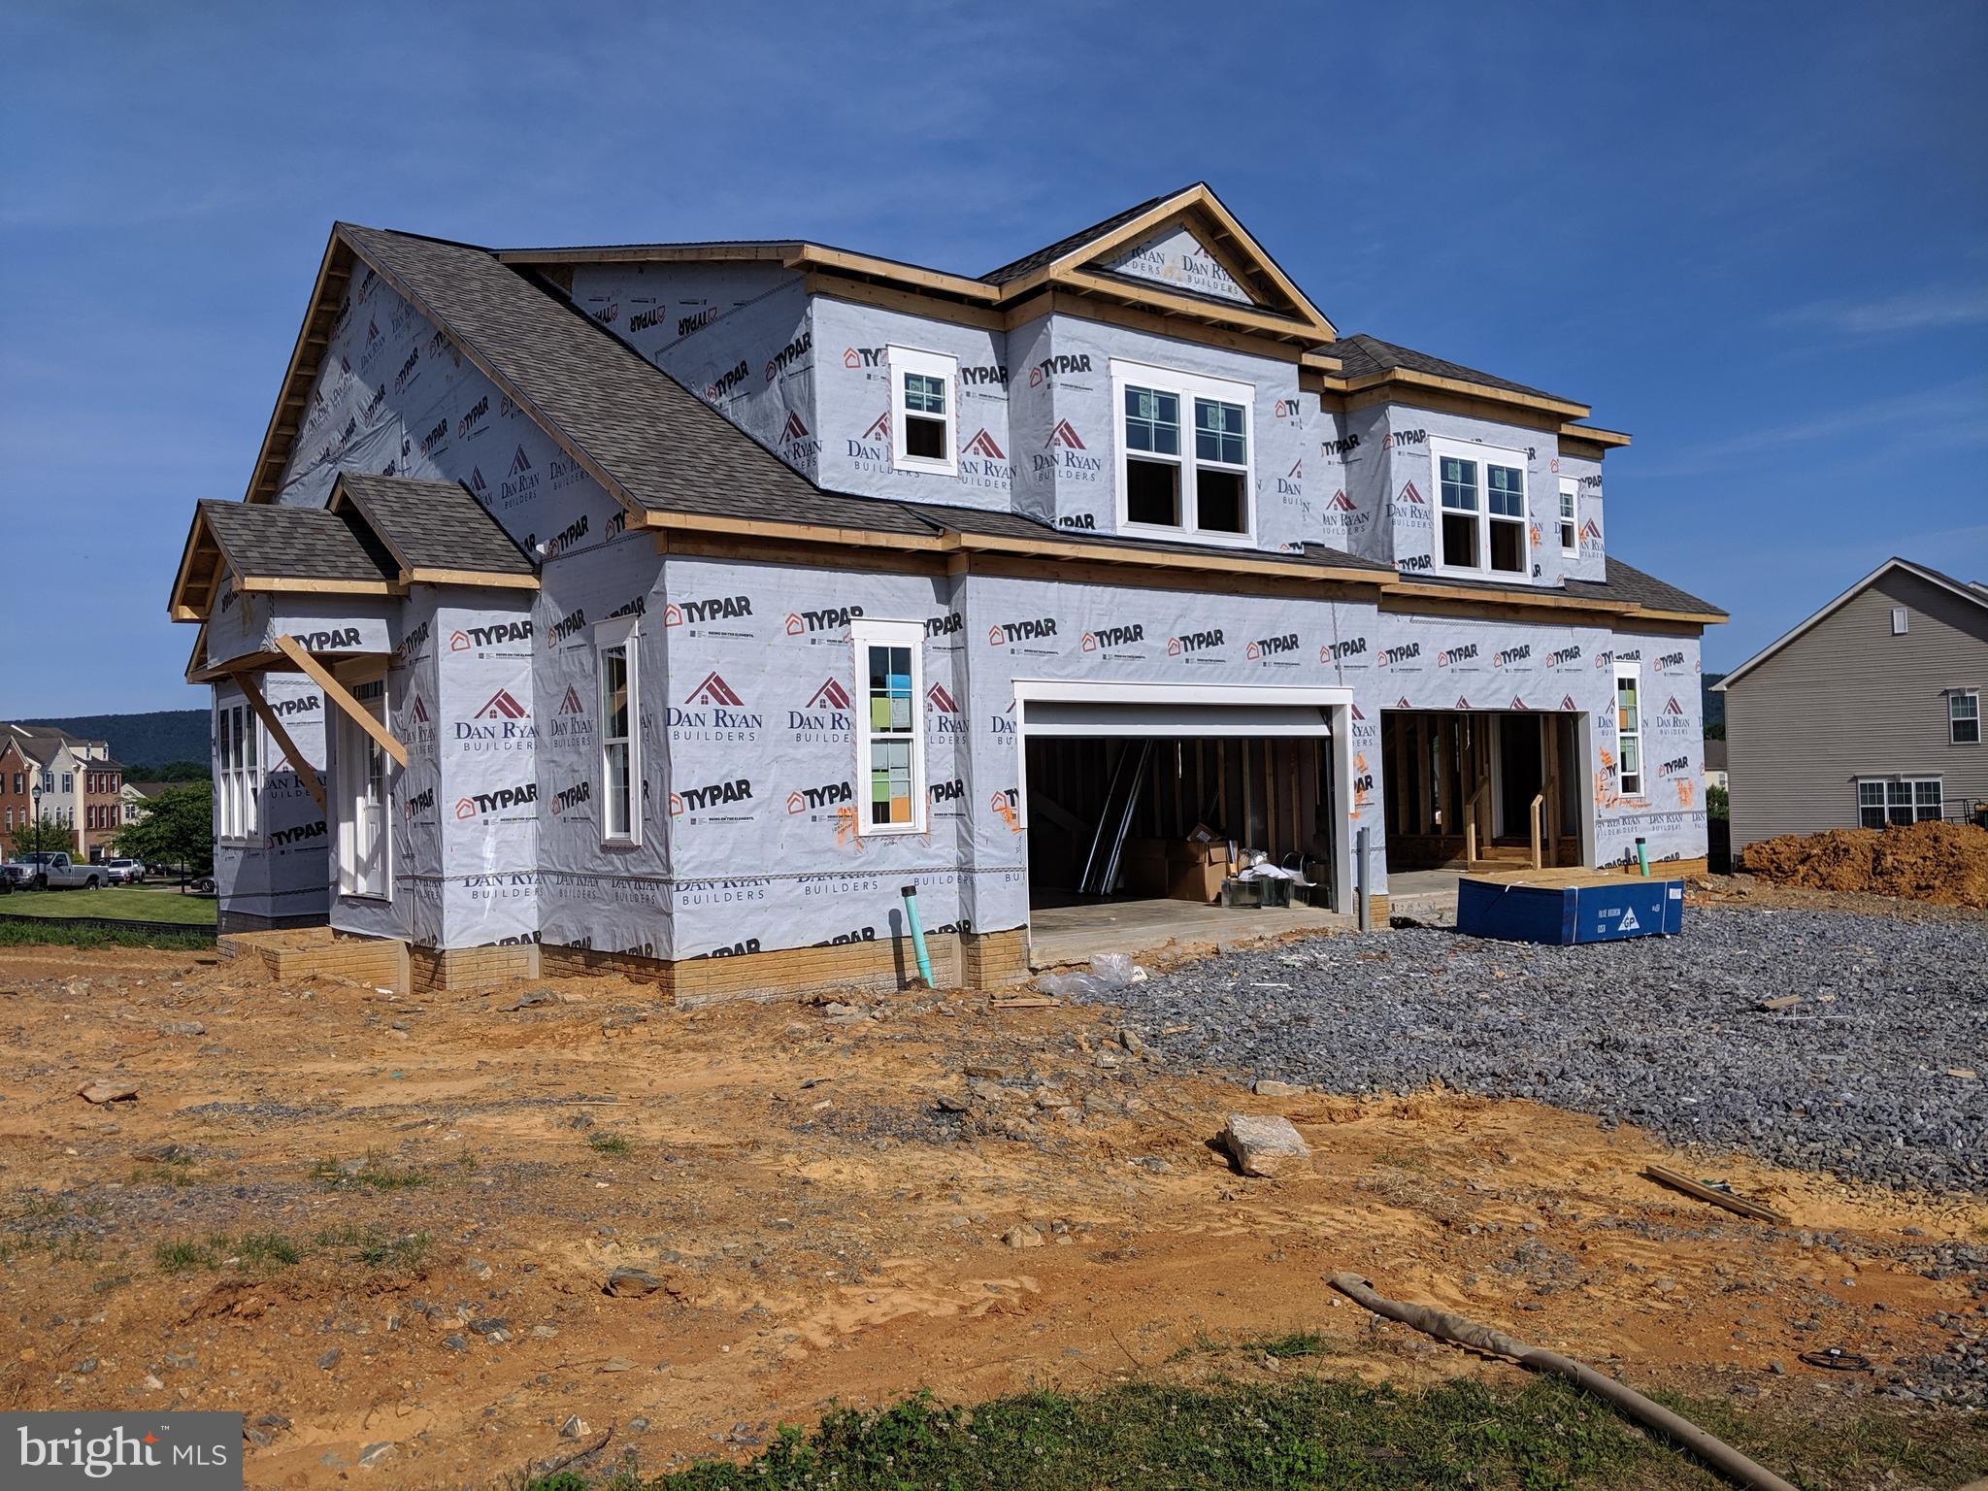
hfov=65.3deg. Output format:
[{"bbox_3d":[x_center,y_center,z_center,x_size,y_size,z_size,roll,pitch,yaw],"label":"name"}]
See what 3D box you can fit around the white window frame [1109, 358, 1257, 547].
[{"bbox_3d":[2.086,-3.130,16.916,2.090,1.850,0.130,0,-2,-36],"label":"white window frame"}]

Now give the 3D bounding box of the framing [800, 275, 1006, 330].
[{"bbox_3d":[-0.771,-4.528,15.827,2.440,0.240,0.100,0,-2,-36],"label":"framing"}]

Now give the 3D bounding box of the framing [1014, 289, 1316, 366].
[{"bbox_3d":[1.953,-4.583,17.354,3.820,0.270,0.850,0,-2,-36],"label":"framing"}]

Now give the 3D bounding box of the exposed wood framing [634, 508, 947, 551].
[{"bbox_3d":[-1.764,-1.918,14.062,3.030,0.150,0.140,0,-2,-36],"label":"exposed wood framing"}]

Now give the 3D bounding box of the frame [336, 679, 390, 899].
[{"bbox_3d":[-6.798,0.452,16.703,0.140,2.370,1.708,0,-2,-40],"label":"frame"}]

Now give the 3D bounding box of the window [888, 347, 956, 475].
[{"bbox_3d":[-0.702,-3.421,15.882,0.845,1.255,0.100,0,-2,-36],"label":"window"}]

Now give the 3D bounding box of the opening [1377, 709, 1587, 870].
[{"bbox_3d":[6.677,0.711,20.888,4.550,2.340,0.220,0,-2,-36],"label":"opening"}]

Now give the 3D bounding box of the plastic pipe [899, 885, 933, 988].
[{"bbox_3d":[-0.697,1.766,14.417,0.130,0.960,0.130,-7,-6,-36],"label":"plastic pipe"}]

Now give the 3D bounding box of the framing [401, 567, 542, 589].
[{"bbox_3d":[-5.095,-1.614,15.101,1.330,0.165,0.200,0,-2,-36],"label":"framing"}]

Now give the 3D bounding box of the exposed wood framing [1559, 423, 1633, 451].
[{"bbox_3d":[9.200,-4.761,23.764,2.050,0.140,0.100,0,-2,-36],"label":"exposed wood framing"}]

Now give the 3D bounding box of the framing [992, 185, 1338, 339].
[{"bbox_3d":[2.029,-5.413,17.232,4.270,1.420,0.850,0,-2,-36],"label":"framing"}]

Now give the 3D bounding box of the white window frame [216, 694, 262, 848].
[{"bbox_3d":[-10.595,0.364,21.765,0.130,2.100,3.050,0,-2,-36],"label":"white window frame"}]

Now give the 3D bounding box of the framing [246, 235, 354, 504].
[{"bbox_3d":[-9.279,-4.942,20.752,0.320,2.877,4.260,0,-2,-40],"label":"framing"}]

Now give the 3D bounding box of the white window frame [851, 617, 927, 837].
[{"bbox_3d":[-0.974,-0.177,14.772,0.810,2.030,0.100,0,-2,-36],"label":"white window frame"}]

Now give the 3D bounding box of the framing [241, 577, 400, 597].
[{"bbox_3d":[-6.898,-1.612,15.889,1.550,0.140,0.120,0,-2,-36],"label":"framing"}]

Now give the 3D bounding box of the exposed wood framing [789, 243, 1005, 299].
[{"bbox_3d":[-0.915,-4.672,15.434,2.320,0.150,0.160,0,-2,-36],"label":"exposed wood framing"}]

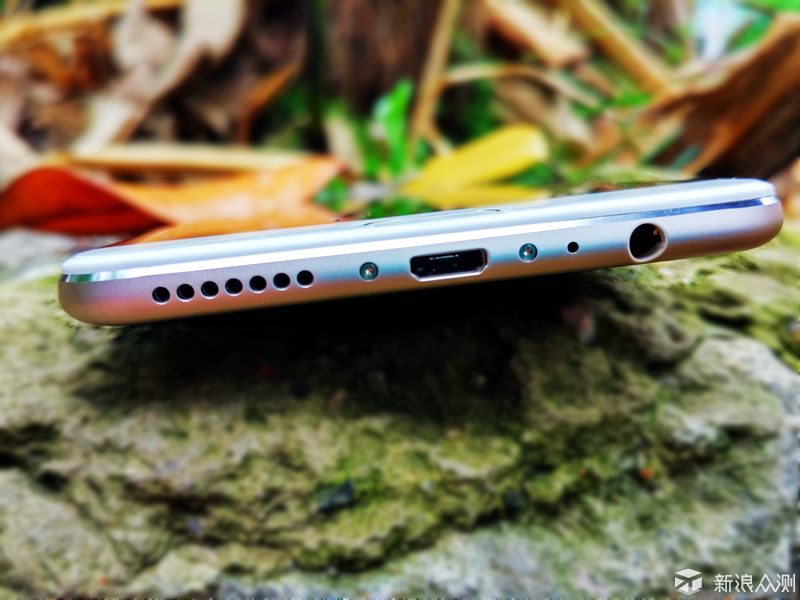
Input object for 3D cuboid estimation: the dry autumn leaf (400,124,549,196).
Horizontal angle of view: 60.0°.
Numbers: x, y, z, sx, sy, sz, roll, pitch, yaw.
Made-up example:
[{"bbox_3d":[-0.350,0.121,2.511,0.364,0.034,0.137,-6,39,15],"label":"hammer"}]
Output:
[{"bbox_3d":[0.029,-0.054,0.265,0.056,0.014,0.027,-22,16,-7],"label":"dry autumn leaf"}]

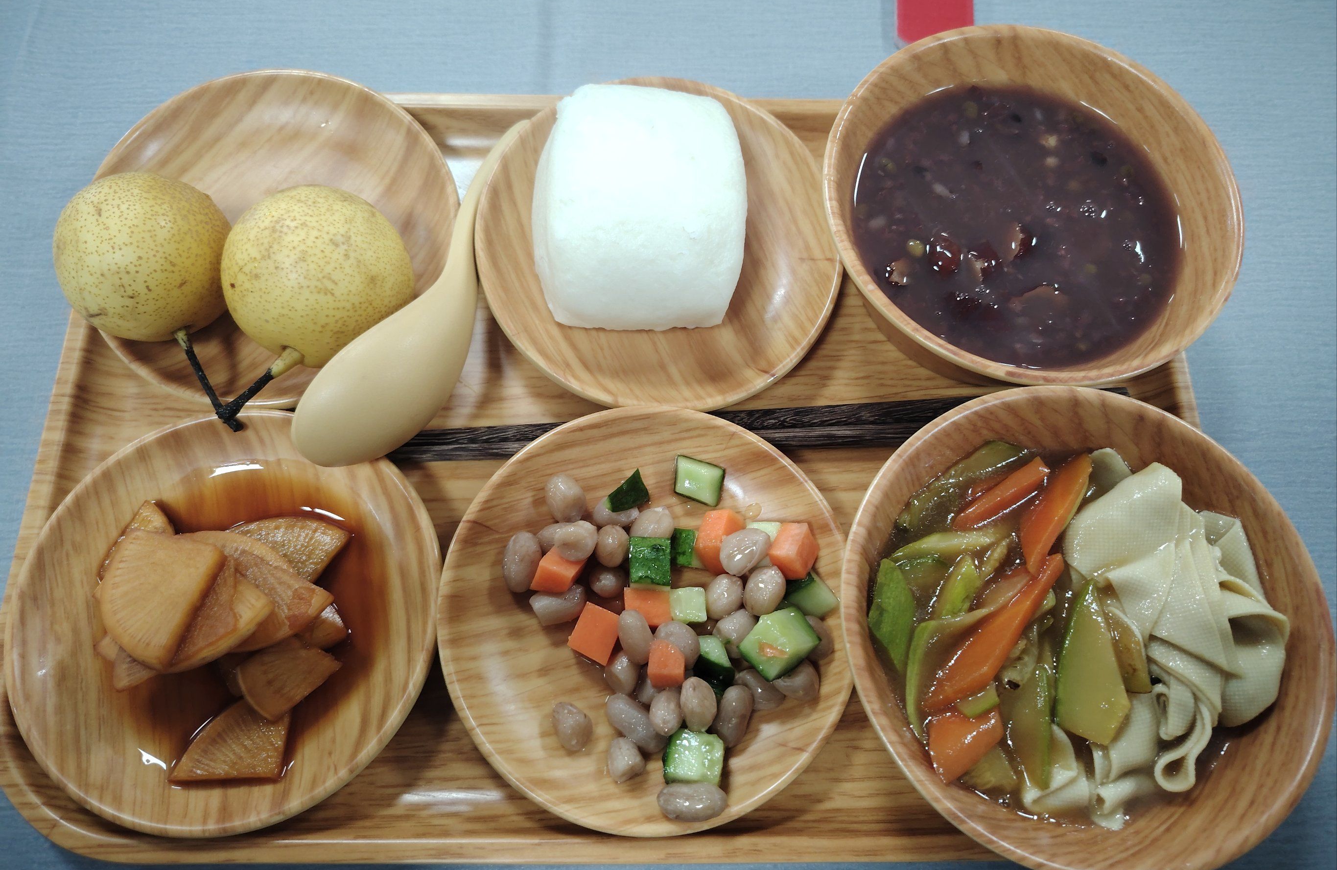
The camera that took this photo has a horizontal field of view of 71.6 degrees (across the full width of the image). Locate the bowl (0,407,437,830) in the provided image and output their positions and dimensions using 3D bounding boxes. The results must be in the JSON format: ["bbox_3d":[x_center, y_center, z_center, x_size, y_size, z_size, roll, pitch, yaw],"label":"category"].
[{"bbox_3d":[-0.132,0.056,0.290,0.127,0.027,0.127,0,72,-2],"label":"bowl"}]

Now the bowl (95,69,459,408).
[{"bbox_3d":[-0.136,-0.066,0.326,0.127,0.027,0.127,0,72,-2],"label":"bowl"}]

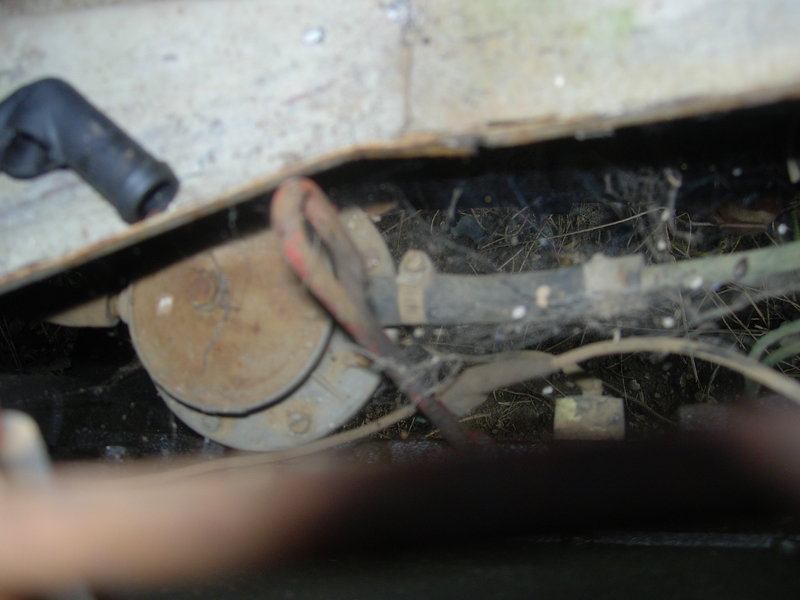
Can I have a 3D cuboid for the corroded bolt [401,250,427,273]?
[{"bbox_3d":[0.005,-0.015,0.340,0.009,0.007,0.009,-1,65,2],"label":"corroded bolt"}]

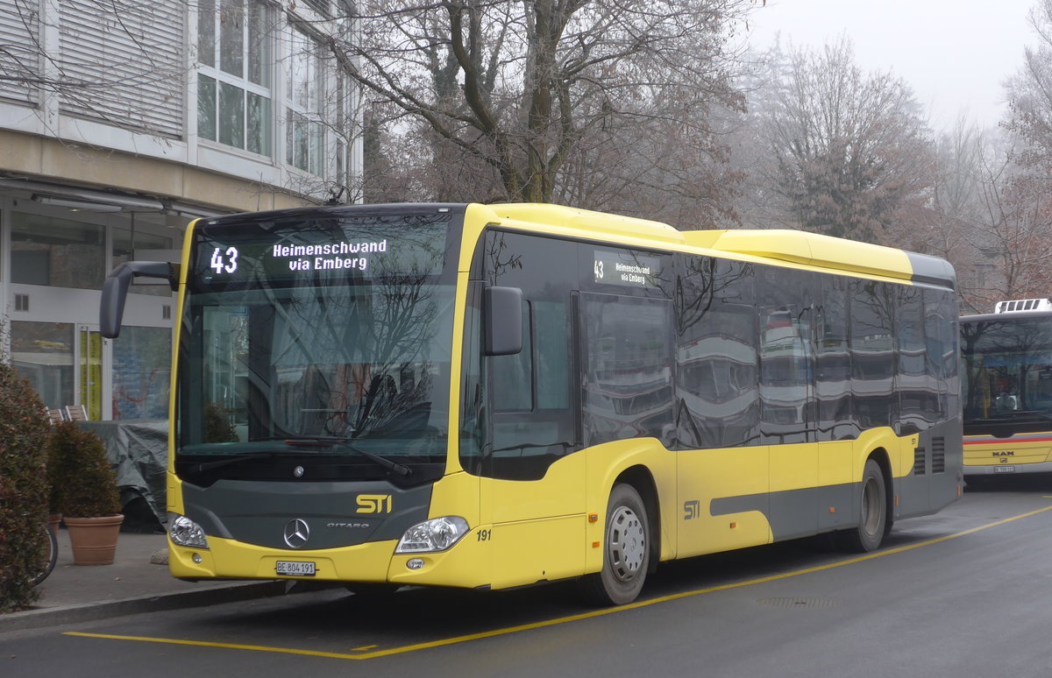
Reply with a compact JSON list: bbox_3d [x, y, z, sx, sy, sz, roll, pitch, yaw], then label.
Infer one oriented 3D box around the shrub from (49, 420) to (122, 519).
[{"bbox_3d":[-3.912,1.161,20.050,0.610,0.860,0.600,0,-2,0],"label":"shrub"}]

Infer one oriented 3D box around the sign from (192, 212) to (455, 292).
[{"bbox_3d":[-1.408,-0.589,15.438,2.030,0.420,0.120,-2,-2,27],"label":"sign"}]

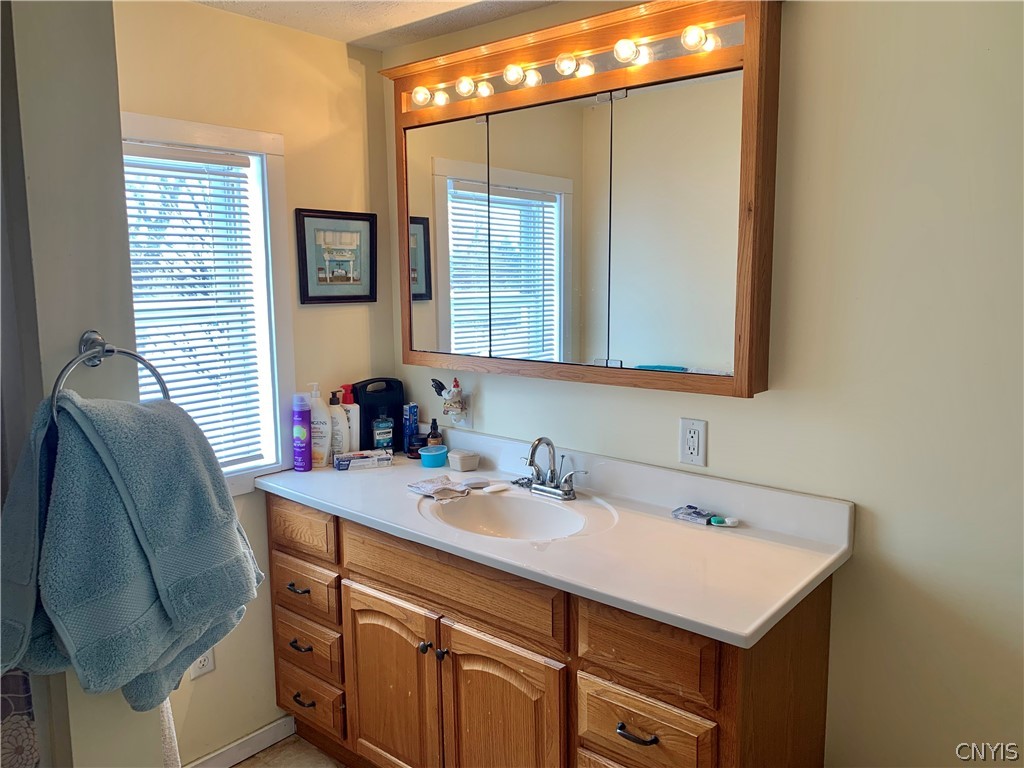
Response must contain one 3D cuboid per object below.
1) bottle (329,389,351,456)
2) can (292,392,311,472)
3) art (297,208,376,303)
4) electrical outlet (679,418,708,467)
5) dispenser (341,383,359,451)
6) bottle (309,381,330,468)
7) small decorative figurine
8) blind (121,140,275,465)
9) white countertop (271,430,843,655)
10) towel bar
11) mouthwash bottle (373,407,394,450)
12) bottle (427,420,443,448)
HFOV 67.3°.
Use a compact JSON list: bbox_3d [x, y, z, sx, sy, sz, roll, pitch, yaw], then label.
[{"bbox_3d":[-0.555,0.137,2.412,0.086,0.231,0.058,-1,9,-5],"label":"bottle"},{"bbox_3d":[-0.630,0.144,2.317,0.055,0.238,0.055,-2,9,-8],"label":"can"},{"bbox_3d":[-0.540,-0.398,2.414,0.020,0.286,0.303,7,11,40],"label":"art"},{"bbox_3d":[0.454,0.145,1.919,0.072,0.116,0.010,7,11,40],"label":"electrical outlet"},{"bbox_3d":[-0.525,0.124,2.468,0.076,0.248,0.055,-2,9,-8],"label":"dispenser"},{"bbox_3d":[-0.599,0.127,2.349,0.090,0.260,0.060,-1,9,-5],"label":"bottle"},{"bbox_3d":[-0.199,0.051,2.405,0.120,0.143,0.065,7,11,40],"label":"small decorative figurine"},{"bbox_3d":[-0.946,-0.172,2.012,0.040,0.890,0.645,7,11,40],"label":"blind"},{"bbox_3d":[-0.002,0.286,1.980,1.525,0.122,0.550,7,11,40],"label":"white countertop"},{"bbox_3d":[-0.510,0.017,0.964,0.068,0.168,0.148,7,11,40],"label":"towel bar"},{"bbox_3d":[-0.421,0.153,2.518,0.065,0.154,0.042,-3,9,-18],"label":"mouthwash bottle"},{"bbox_3d":[-0.246,0.179,2.466,0.048,0.134,0.048,-2,9,-8],"label":"bottle"}]

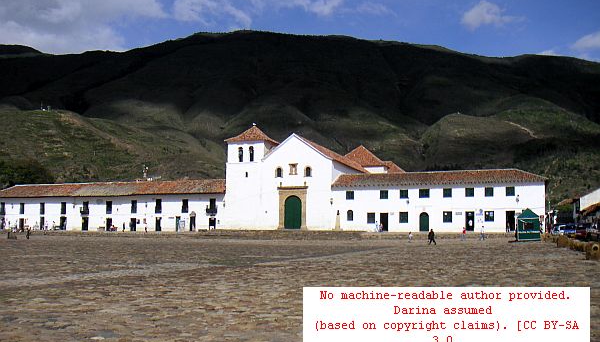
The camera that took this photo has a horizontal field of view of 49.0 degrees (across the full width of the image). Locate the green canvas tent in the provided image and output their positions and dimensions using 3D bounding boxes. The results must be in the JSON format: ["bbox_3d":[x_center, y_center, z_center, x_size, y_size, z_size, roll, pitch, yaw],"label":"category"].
[{"bbox_3d":[26.433,6.219,76.000,2.500,3.700,2.500,-2,-5,18],"label":"green canvas tent"}]

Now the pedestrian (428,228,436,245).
[{"bbox_3d":[14.081,7.024,70.000,0.740,1.700,0.520,0,-5,0],"label":"pedestrian"}]

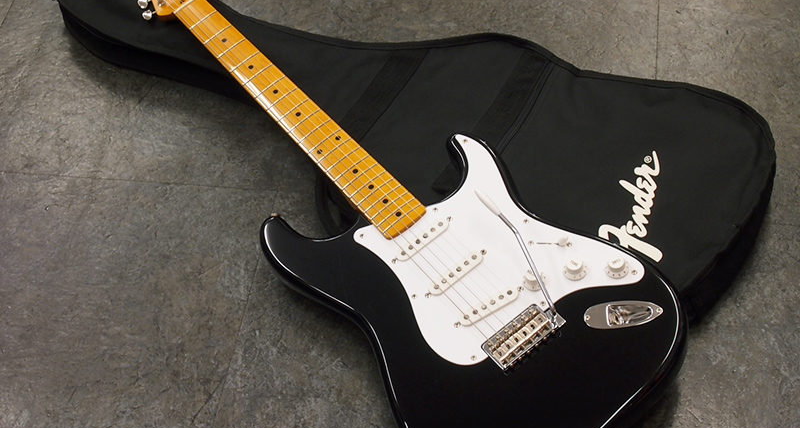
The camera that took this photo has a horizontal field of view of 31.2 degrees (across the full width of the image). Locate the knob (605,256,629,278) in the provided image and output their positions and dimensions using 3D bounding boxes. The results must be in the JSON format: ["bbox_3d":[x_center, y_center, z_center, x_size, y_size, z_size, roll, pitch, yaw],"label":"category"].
[{"bbox_3d":[0.227,0.054,1.500,0.025,0.014,0.025,-6,56,9],"label":"knob"}]

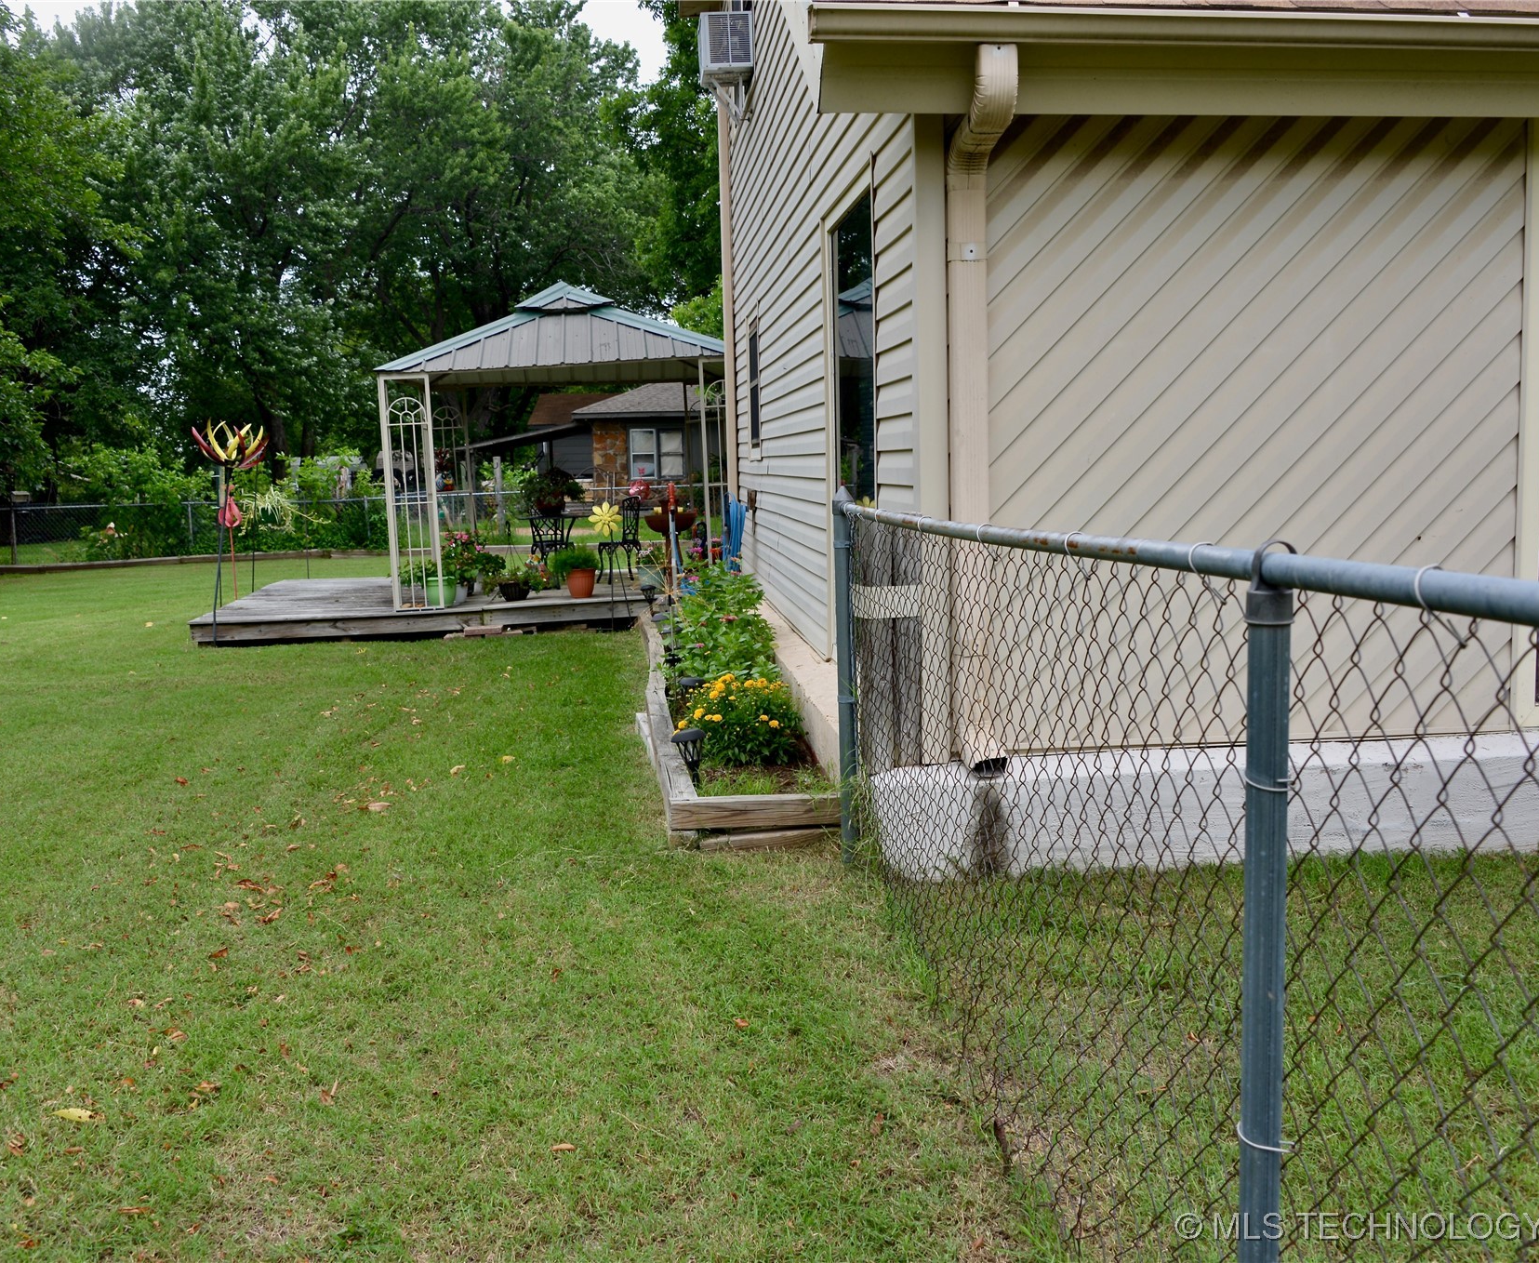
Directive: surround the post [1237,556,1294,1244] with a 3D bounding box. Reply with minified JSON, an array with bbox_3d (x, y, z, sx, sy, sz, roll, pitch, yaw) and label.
[{"bbox_3d":[0.521,0.492,1.567,0.046,1.170,0.046,-2,7,-5],"label":"post"}]

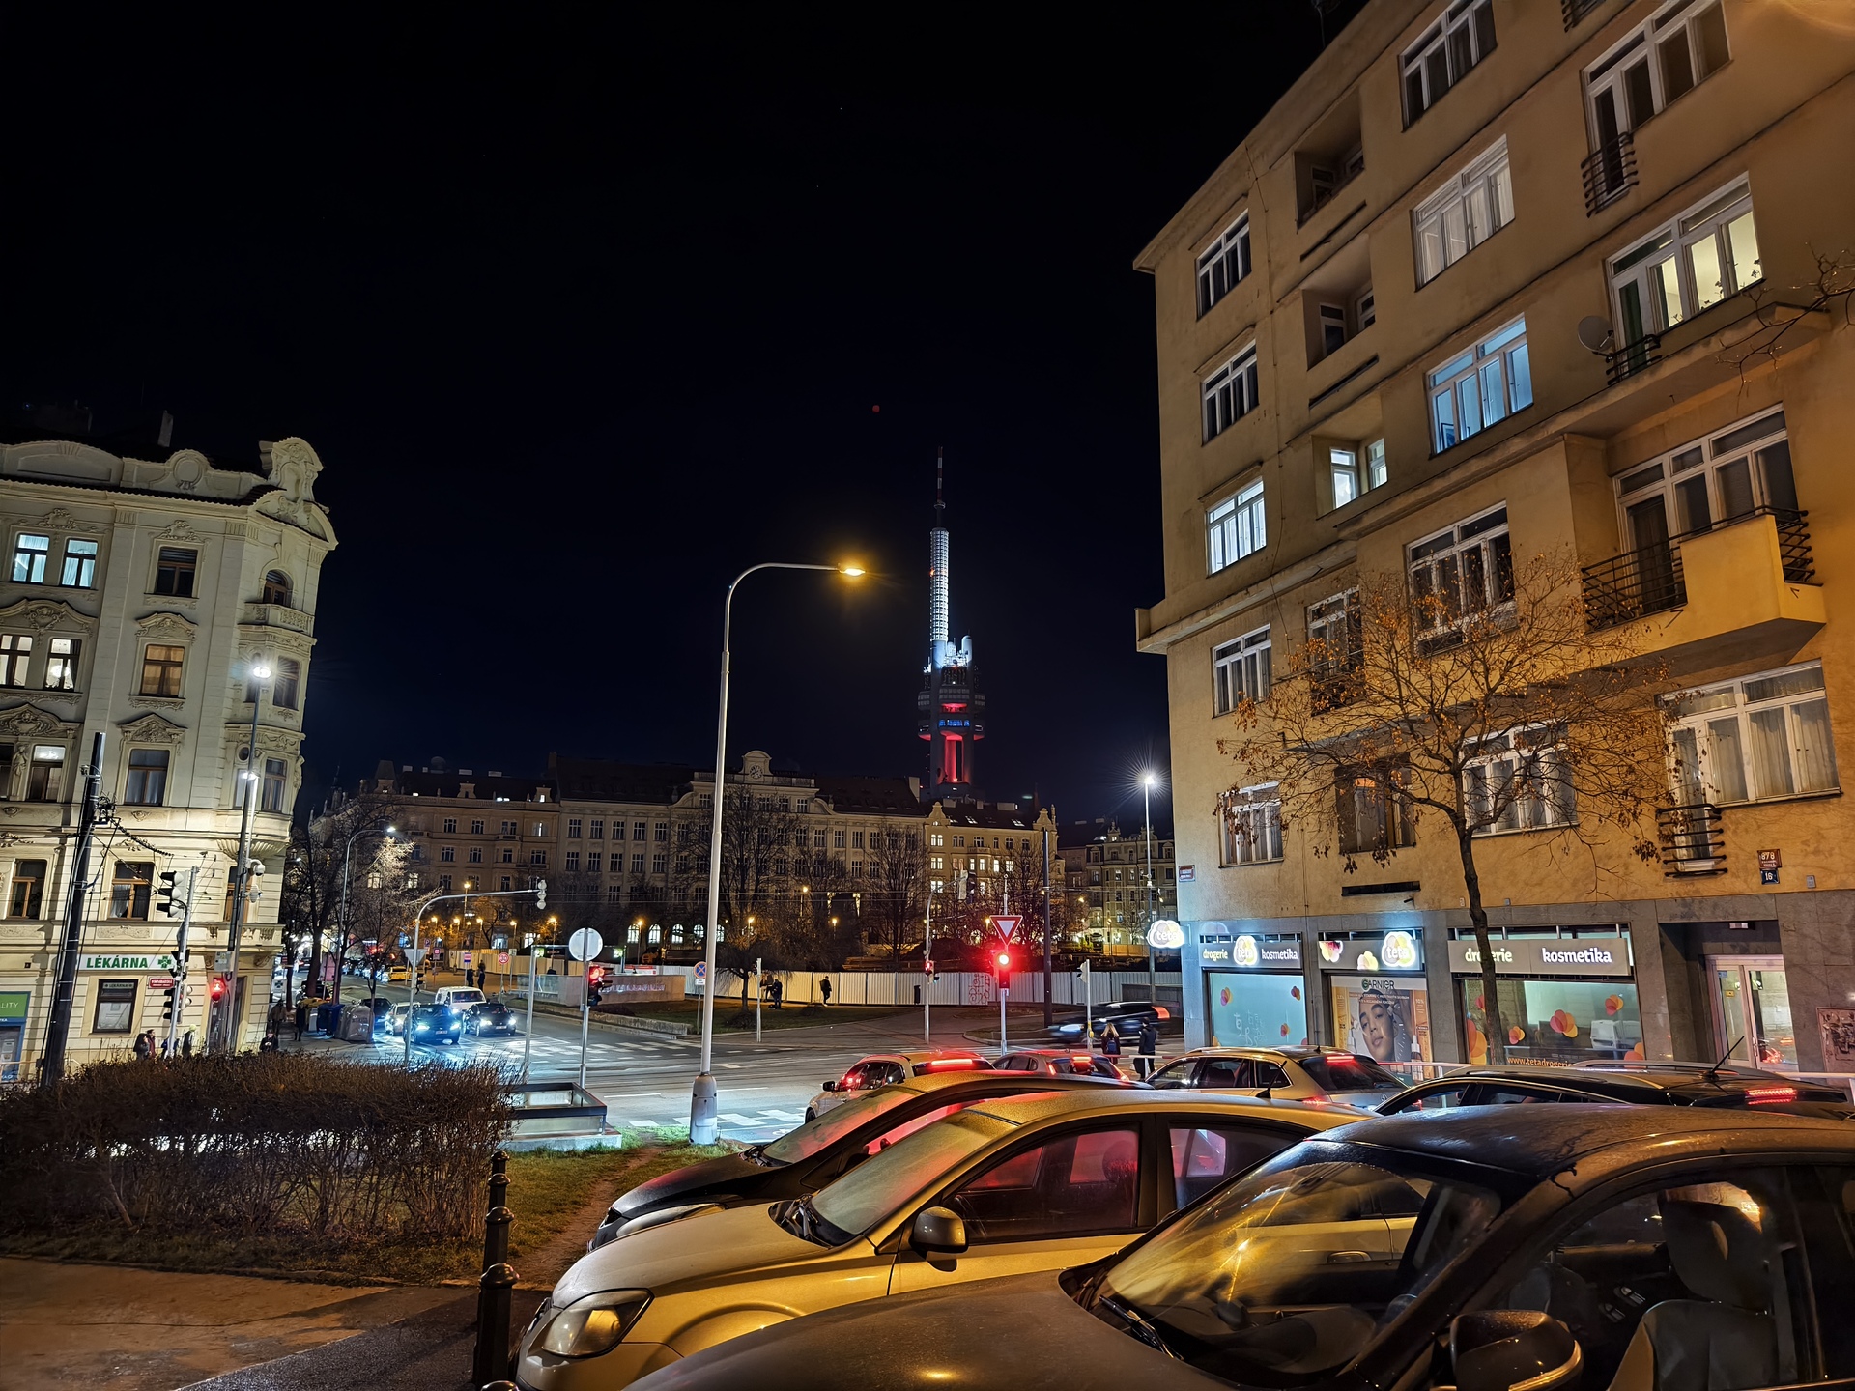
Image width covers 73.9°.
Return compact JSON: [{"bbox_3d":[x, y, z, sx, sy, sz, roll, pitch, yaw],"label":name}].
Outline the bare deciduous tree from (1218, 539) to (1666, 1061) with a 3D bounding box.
[{"bbox_3d":[6.899,1.943,16.162,5.600,7.895,5.000,-5,-13,23],"label":"bare deciduous tree"}]

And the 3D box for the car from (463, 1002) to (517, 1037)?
[{"bbox_3d":[-19.084,13.913,53.675,1.800,1.470,4.350,7,-14,-27],"label":"car"}]

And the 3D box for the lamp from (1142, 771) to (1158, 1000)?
[{"bbox_3d":[9.252,8.469,50.352,0.400,10.575,0.900,5,-13,-20],"label":"lamp"}]

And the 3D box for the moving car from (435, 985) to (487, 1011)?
[{"bbox_3d":[-23.274,15.570,61.587,1.800,1.850,4.500,6,-13,-25],"label":"moving car"}]

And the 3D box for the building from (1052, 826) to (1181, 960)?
[{"bbox_3d":[32.585,33.760,211.669,24.000,23.500,14.000,-4,-13,19],"label":"building"}]

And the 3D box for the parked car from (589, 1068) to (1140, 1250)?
[{"bbox_3d":[-0.029,3.218,7.938,4.250,1.460,1.770,3,-16,-15],"label":"parked car"}]

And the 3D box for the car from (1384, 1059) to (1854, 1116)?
[{"bbox_3d":[4.656,3.541,9.347,1.810,1.460,4.600,4,-16,-16],"label":"car"}]

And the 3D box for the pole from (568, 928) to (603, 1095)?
[{"bbox_3d":[-6.977,6.663,24.746,0.700,3.918,0.140,4,-12,-16],"label":"pole"}]

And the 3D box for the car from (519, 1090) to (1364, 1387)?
[{"bbox_3d":[0.378,2.548,5.545,4.220,1.460,1.760,3,-16,-12],"label":"car"}]

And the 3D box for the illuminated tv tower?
[{"bbox_3d":[10.151,0.158,505.036,28.000,216.000,28.000,0,-12,1],"label":"illuminated tv tower"}]

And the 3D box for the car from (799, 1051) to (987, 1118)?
[{"bbox_3d":[-0.420,6.005,18.103,1.770,1.440,4.270,6,-17,-24],"label":"car"}]

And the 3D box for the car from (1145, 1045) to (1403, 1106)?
[{"bbox_3d":[4.113,5.310,15.901,1.820,1.480,4.650,5,-16,-20],"label":"car"}]

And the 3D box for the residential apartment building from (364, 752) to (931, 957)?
[{"bbox_3d":[-36.048,21.658,166.821,71.453,27.235,17.000,4,-13,-18],"label":"residential apartment building"}]

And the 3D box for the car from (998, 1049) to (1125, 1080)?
[{"bbox_3d":[2.163,7.502,23.354,1.740,1.460,4.150,4,-15,-18],"label":"car"}]

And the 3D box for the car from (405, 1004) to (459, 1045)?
[{"bbox_3d":[-19.859,13.098,49.571,1.800,1.500,4.300,6,-13,-24],"label":"car"}]

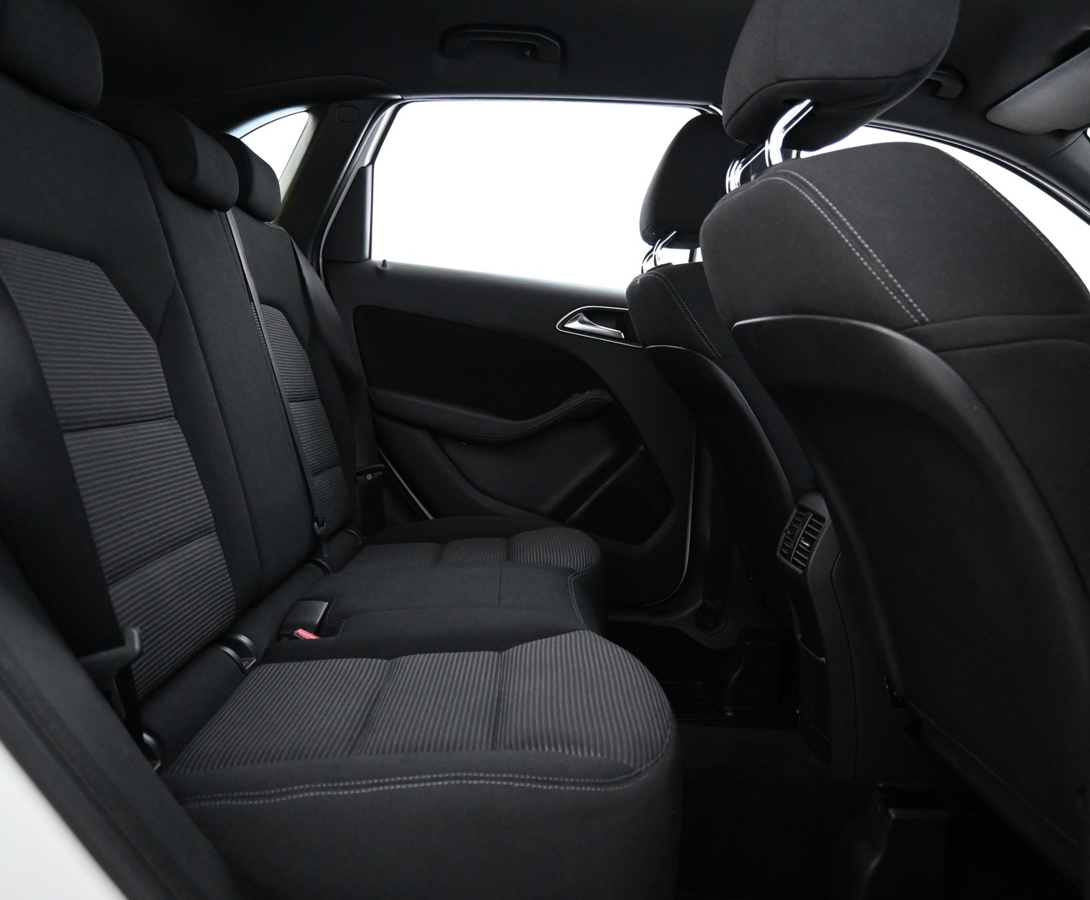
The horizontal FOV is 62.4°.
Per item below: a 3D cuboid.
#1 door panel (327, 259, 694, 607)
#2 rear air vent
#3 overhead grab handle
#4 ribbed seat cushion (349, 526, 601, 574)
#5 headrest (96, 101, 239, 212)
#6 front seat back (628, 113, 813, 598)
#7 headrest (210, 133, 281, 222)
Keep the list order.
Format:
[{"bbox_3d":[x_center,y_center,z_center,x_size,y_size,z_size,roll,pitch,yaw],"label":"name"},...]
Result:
[{"bbox_3d":[-0.074,-0.034,1.940,0.800,0.700,0.120,3,5,-2],"label":"door panel"},{"bbox_3d":[0.379,0.133,1.290,0.038,0.085,0.125,21,4,-3],"label":"rear air vent"},{"bbox_3d":[-0.083,-0.790,1.755,0.235,0.050,0.045,3,5,-2],"label":"overhead grab handle"},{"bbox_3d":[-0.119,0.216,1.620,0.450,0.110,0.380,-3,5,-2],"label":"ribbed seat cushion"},{"bbox_3d":[-0.538,-0.392,1.235,0.160,0.130,0.235,-7,5,-1],"label":"headrest"},{"bbox_3d":[0.369,-0.177,1.620,0.280,0.880,0.500,-19,5,0],"label":"front seat back"},{"bbox_3d":[-0.543,-0.473,1.600,0.160,0.130,0.235,-7,5,-1],"label":"headrest"}]

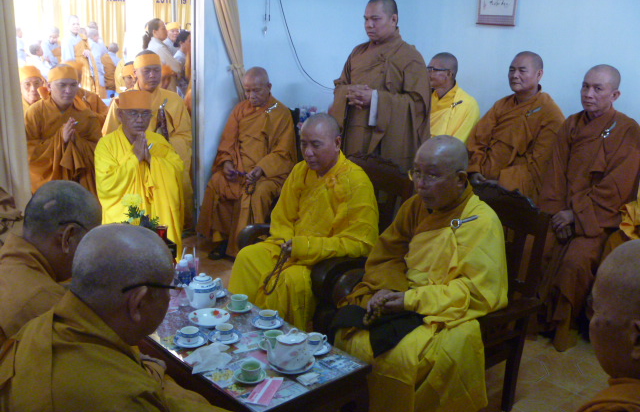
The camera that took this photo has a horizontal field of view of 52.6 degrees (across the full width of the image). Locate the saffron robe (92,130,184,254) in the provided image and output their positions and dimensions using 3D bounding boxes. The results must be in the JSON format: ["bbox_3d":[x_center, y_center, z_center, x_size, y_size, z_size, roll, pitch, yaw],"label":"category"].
[{"bbox_3d":[-1.025,-0.023,3.694,0.520,0.860,0.560,-2,13,-16],"label":"saffron robe"}]

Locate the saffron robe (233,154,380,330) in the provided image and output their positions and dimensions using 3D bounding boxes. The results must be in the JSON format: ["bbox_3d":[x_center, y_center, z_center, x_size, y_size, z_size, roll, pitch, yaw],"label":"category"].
[{"bbox_3d":[-0.065,0.229,2.729,0.530,0.860,0.680,13,17,40],"label":"saffron robe"}]

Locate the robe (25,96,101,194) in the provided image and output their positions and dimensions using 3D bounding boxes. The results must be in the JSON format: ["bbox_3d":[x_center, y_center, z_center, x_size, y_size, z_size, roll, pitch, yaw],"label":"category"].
[{"bbox_3d":[-1.604,-0.165,4.046,0.530,0.940,0.580,-5,15,-29],"label":"robe"}]

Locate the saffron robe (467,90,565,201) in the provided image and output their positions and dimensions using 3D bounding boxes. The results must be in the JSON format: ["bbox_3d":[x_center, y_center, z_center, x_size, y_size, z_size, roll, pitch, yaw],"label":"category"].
[{"bbox_3d":[1.064,-0.101,3.780,0.580,1.080,0.720,13,18,35],"label":"saffron robe"}]

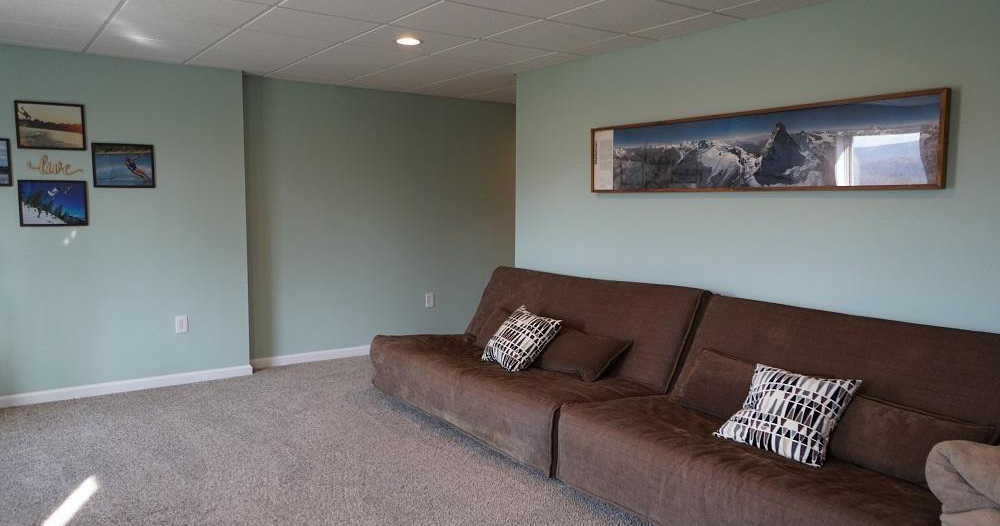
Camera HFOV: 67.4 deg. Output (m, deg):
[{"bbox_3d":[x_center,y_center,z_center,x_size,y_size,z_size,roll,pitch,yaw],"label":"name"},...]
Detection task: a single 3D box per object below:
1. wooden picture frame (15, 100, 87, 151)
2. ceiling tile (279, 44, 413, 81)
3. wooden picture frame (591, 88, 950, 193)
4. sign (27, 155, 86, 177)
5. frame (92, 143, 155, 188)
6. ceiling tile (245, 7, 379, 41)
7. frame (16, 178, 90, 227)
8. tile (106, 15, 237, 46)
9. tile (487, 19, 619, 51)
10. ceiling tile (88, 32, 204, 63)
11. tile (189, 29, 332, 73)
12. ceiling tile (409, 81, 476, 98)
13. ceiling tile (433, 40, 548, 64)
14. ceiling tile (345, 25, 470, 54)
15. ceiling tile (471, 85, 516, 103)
[{"bbox_3d":[-2.861,-0.872,4.787,0.379,0.291,0.020,-3,5,-35],"label":"wooden picture frame"},{"bbox_3d":[-1.073,-1.393,5.231,0.610,0.020,1.219,-3,5,-35],"label":"ceiling tile"},{"bbox_3d":[1.245,-0.593,4.024,0.030,0.411,2.193,-3,5,-35],"label":"wooden picture frame"},{"bbox_3d":[-2.879,-0.634,4.861,0.314,0.132,0.010,-3,5,-35],"label":"sign"},{"bbox_3d":[-2.548,-0.657,5.089,0.377,0.295,0.020,-3,5,-35],"label":"frame"},{"bbox_3d":[-1.040,-1.318,4.147,0.602,0.020,0.602,-3,5,-35],"label":"ceiling tile"},{"bbox_3d":[-2.865,-0.381,4.822,0.377,0.289,0.020,-3,5,-35],"label":"frame"},{"bbox_3d":[-1.890,-1.327,4.279,0.610,0.020,0.610,-3,5,-35],"label":"tile"},{"bbox_3d":[0.305,-1.316,4.346,0.600,0.020,0.600,-3,5,-35],"label":"tile"},{"bbox_3d":[-2.265,-1.369,4.809,0.600,0.020,0.691,-3,5,-35],"label":"ceiling tile"},{"bbox_3d":[-1.592,-1.372,4.913,0.600,0.020,1.301,-3,5,-35],"label":"tile"},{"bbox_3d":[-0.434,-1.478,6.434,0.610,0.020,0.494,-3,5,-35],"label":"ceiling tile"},{"bbox_3d":[-0.045,-1.355,4.839,0.600,0.020,0.600,-3,5,-35],"label":"ceiling tile"},{"bbox_3d":[-0.543,-1.336,4.488,0.610,0.020,0.610,-3,5,-35],"label":"ceiling tile"},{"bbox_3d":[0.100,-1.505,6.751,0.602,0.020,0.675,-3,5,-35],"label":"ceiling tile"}]

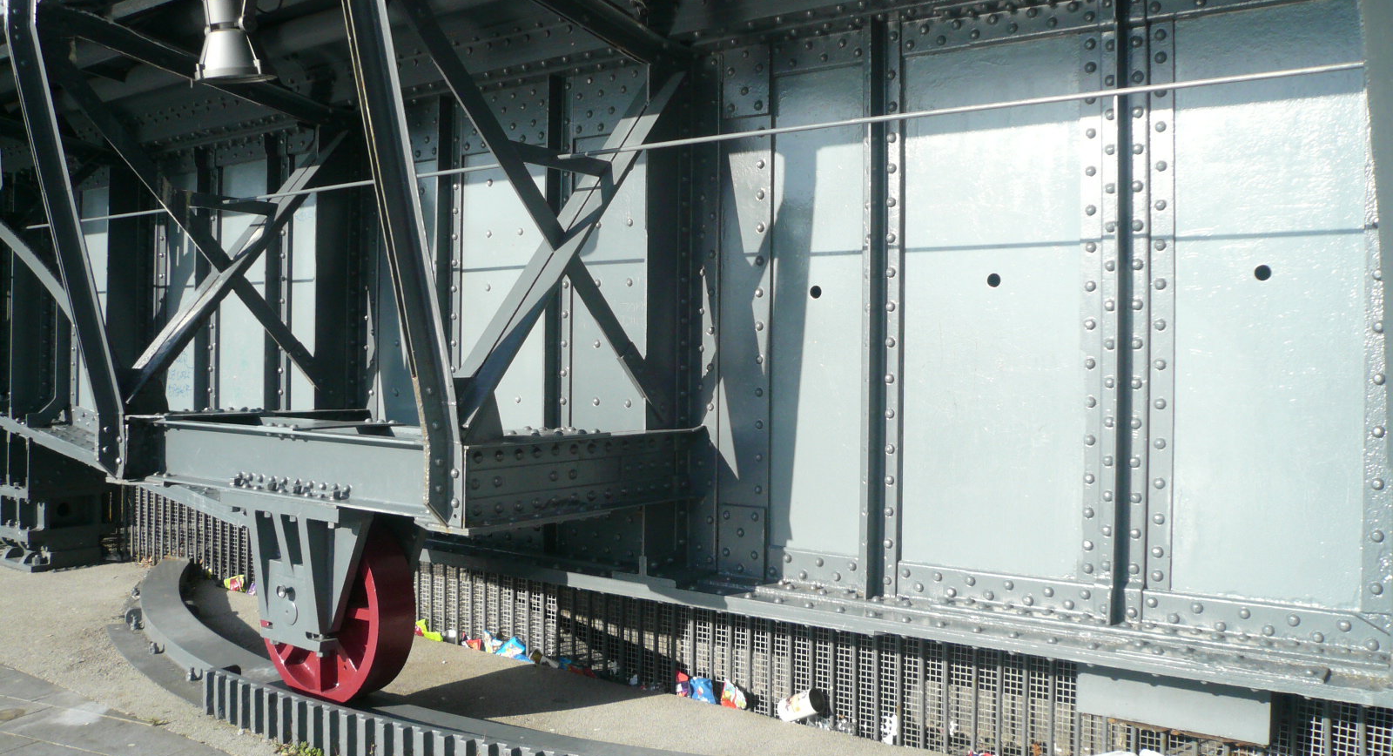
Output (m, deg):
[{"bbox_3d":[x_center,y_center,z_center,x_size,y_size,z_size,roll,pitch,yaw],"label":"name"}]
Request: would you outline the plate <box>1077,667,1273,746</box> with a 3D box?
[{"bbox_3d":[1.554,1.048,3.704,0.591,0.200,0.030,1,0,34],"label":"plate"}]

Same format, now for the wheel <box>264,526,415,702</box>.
[{"bbox_3d":[-1.462,0.917,4.557,0.767,0.767,0.179,1,0,36],"label":"wheel"}]

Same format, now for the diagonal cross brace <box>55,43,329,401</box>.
[{"bbox_3d":[-2.211,-0.615,5.069,0.085,0.096,1.900,1,-44,34],"label":"diagonal cross brace"}]

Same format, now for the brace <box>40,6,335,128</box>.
[{"bbox_3d":[-2.215,-1.382,5.150,0.107,0.110,1.481,1,-6,34],"label":"brace"}]

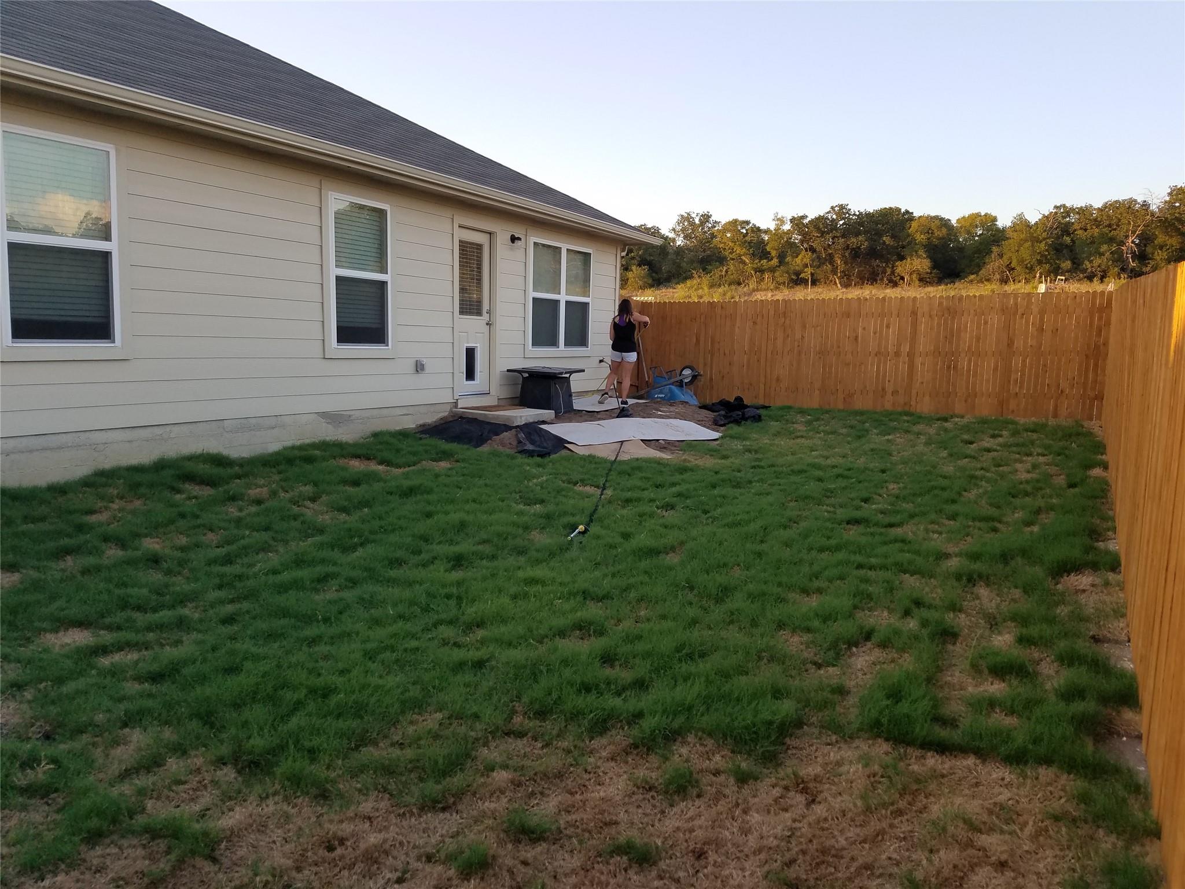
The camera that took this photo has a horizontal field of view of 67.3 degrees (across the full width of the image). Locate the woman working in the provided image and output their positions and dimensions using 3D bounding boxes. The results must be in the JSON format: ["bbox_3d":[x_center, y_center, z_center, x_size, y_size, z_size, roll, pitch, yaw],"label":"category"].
[{"bbox_3d":[0.467,-1.358,13.200,0.690,1.610,0.500,2,6,13],"label":"woman working"}]

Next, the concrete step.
[{"bbox_3d":[-1.069,-0.355,10.850,0.940,0.120,0.980,6,8,29],"label":"concrete step"}]

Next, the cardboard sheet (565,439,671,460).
[{"bbox_3d":[0.246,0.068,9.202,0.880,0.050,1.030,-3,10,-19],"label":"cardboard sheet"}]

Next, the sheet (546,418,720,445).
[{"bbox_3d":[0.467,-0.164,10.400,2.040,0.070,1.040,-3,13,-33],"label":"sheet"}]

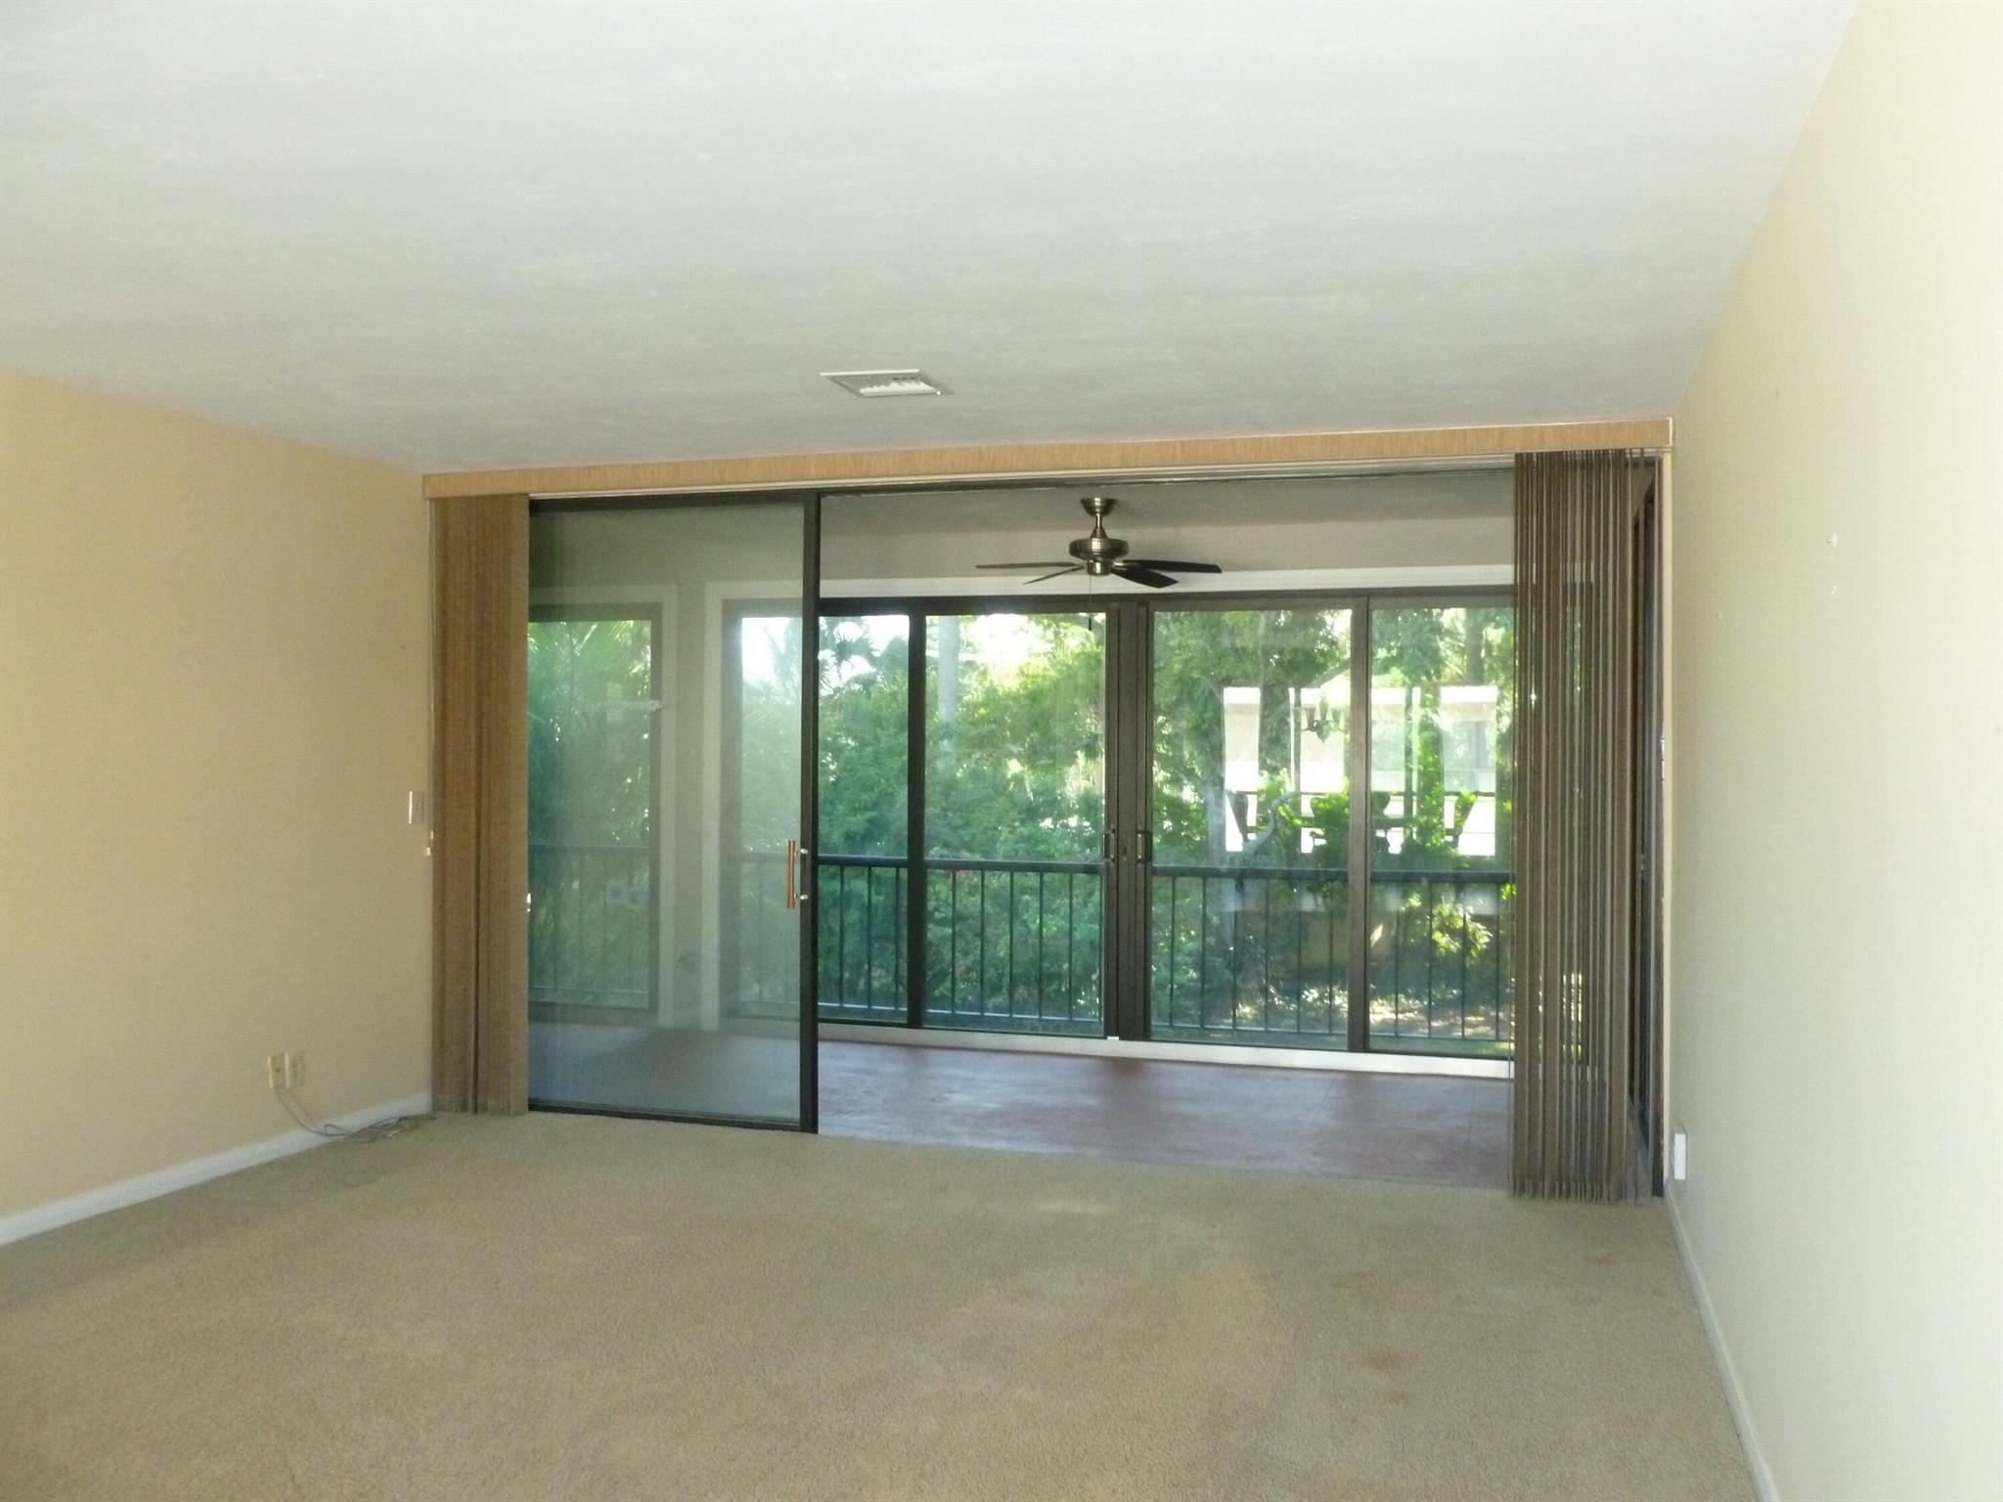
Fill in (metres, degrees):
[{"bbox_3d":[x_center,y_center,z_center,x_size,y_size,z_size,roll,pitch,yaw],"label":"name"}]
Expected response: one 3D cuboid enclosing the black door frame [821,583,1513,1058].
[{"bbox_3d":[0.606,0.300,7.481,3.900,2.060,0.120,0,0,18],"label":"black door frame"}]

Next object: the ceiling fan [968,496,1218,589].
[{"bbox_3d":[0.414,-0.865,6.624,1.060,0.330,1.060,0,0,18],"label":"ceiling fan"}]

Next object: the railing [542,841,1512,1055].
[{"bbox_3d":[-0.049,0.948,7.916,5.250,0.840,0.070,0,0,18],"label":"railing"}]

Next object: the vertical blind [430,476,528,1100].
[{"bbox_3d":[-1.988,0.206,6.180,0.380,2.360,0.100,0,0,18],"label":"vertical blind"}]

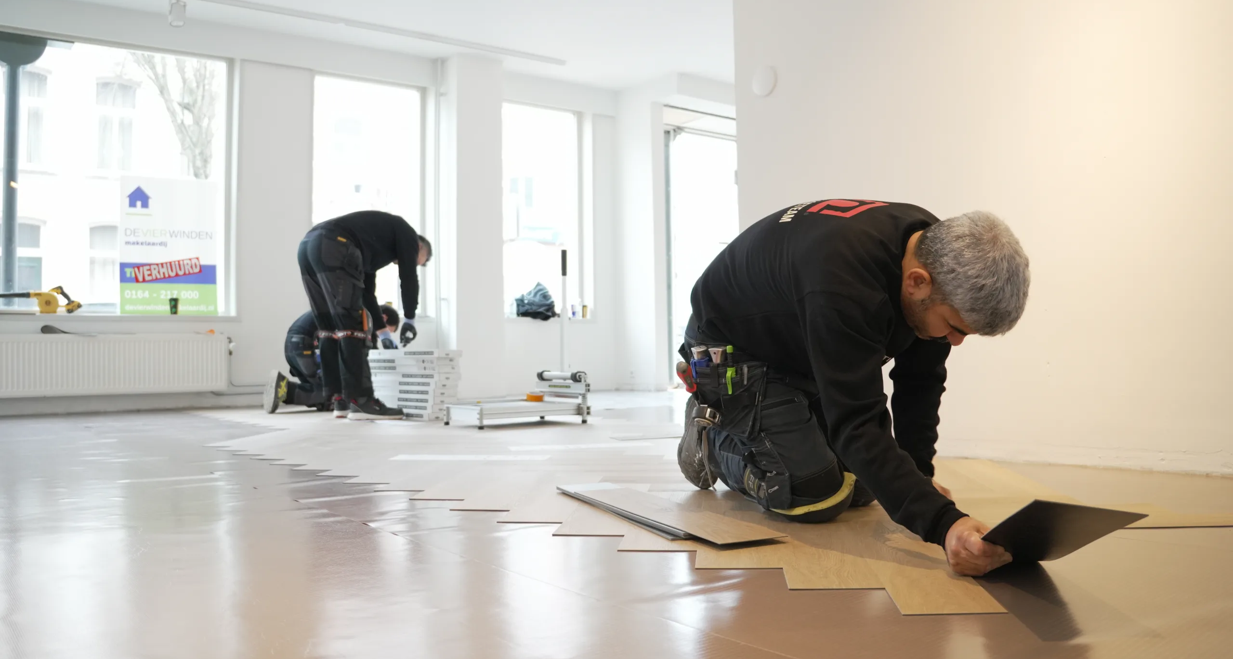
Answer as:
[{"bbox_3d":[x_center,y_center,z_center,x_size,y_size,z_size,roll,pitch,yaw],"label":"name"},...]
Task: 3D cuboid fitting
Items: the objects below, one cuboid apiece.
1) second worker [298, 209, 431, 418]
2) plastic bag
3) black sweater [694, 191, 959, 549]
[{"bbox_3d":[-1.406,-0.083,5.150,0.700,1.130,0.500,0,-1,-26],"label":"second worker"},{"bbox_3d":[-0.652,-0.222,7.500,0.350,0.310,0.250,0,-1,-31],"label":"plastic bag"},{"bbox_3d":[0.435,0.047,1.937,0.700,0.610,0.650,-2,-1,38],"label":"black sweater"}]

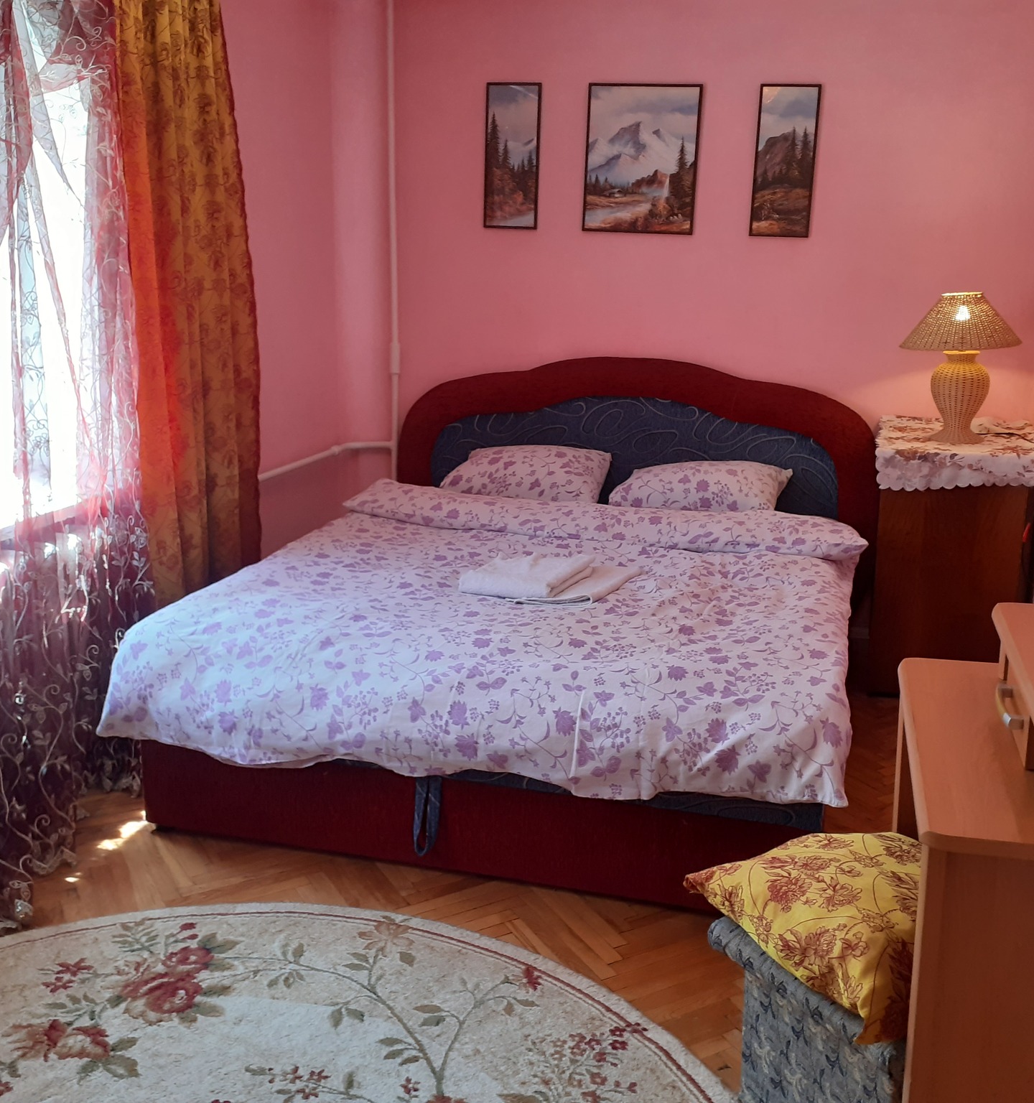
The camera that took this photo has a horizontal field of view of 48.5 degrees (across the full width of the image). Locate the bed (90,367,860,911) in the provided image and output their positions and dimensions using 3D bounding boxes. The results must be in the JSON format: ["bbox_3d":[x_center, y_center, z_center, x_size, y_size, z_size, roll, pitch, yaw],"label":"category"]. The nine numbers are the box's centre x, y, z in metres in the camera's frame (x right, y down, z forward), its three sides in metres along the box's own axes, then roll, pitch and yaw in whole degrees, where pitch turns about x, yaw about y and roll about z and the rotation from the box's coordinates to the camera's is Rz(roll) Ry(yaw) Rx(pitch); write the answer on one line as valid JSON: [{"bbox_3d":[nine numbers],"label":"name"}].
[{"bbox_3d":[0.132,0.030,3.565,1.840,1.040,2.097,5,15,15],"label":"bed"}]

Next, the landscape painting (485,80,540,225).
[{"bbox_3d":[-0.017,-1.490,4.333,0.209,0.521,0.020,5,15,15],"label":"landscape painting"}]

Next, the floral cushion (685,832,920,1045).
[{"bbox_3d":[0.540,0.539,1.772,0.390,0.130,0.390,-8,22,-31],"label":"floral cushion"}]

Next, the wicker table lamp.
[{"bbox_3d":[1.484,-0.615,3.858,0.376,0.476,0.376,5,15,15],"label":"wicker table lamp"}]

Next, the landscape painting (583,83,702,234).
[{"bbox_3d":[0.457,-1.437,4.213,0.412,0.515,0.020,5,15,15],"label":"landscape painting"}]

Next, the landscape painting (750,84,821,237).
[{"bbox_3d":[0.955,-1.387,4.086,0.207,0.512,0.020,5,15,15],"label":"landscape painting"}]

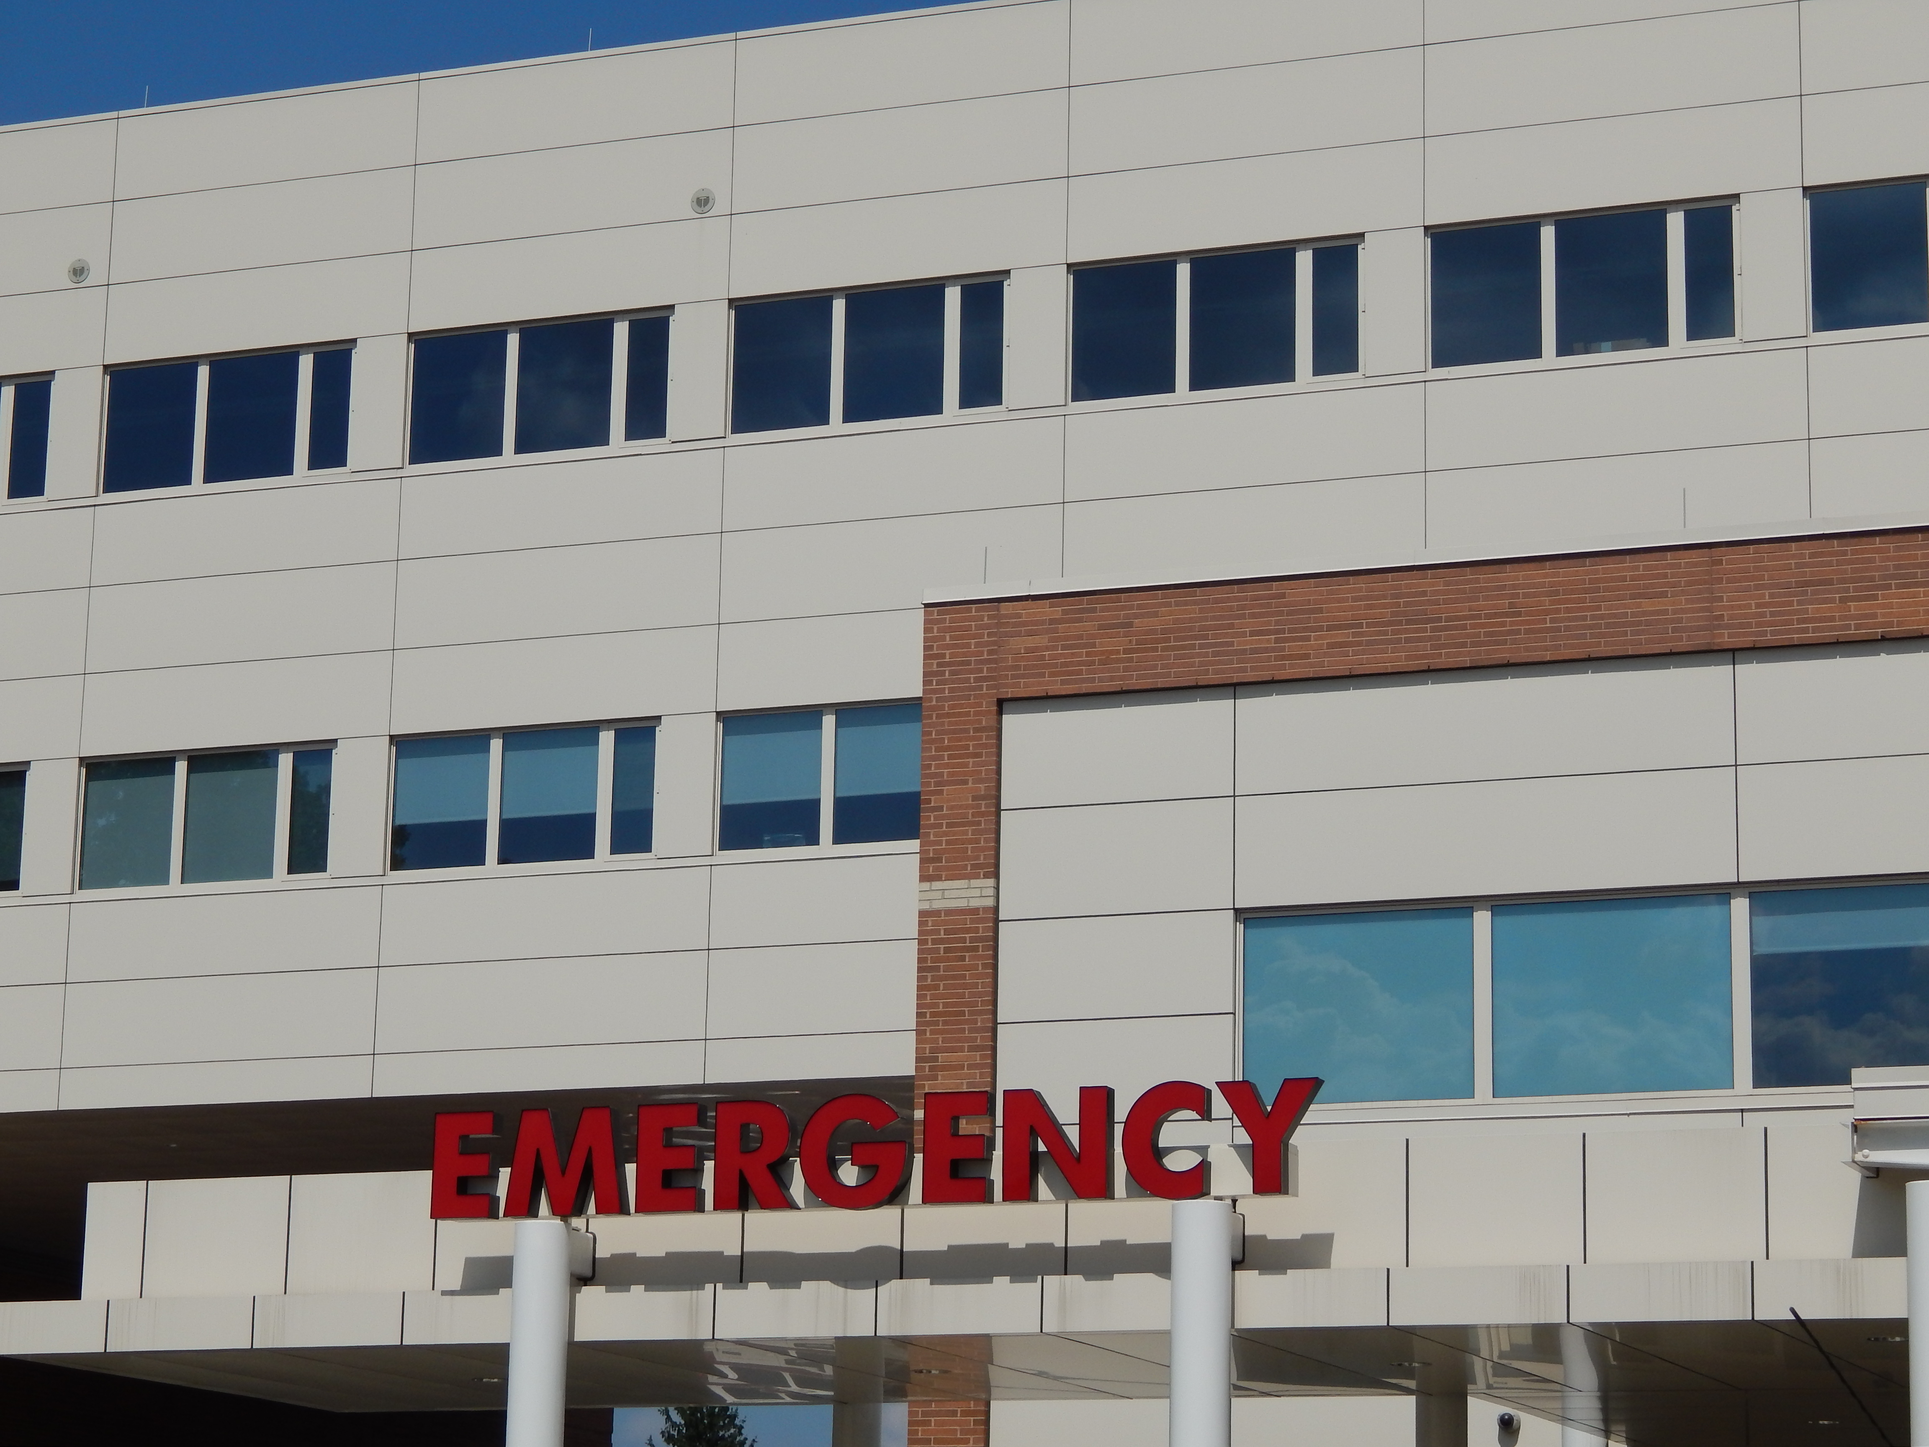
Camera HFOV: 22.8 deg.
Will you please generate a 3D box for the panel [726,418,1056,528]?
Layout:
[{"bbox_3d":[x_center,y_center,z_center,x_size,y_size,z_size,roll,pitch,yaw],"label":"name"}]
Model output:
[{"bbox_3d":[-0.755,-2.579,49.934,3.790,0.911,0.100,-4,-14,21],"label":"panel"}]

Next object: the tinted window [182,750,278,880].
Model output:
[{"bbox_3d":[-7.956,1.023,52.025,1.109,1.421,0.080,-4,-14,21],"label":"tinted window"}]

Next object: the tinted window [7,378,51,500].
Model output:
[{"bbox_3d":[-10.475,-3.174,53.834,0.505,1.362,0.070,-4,-14,21],"label":"tinted window"}]

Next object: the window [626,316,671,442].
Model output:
[{"bbox_3d":[-3.370,-3.684,51.298,0.502,1.348,0.080,-4,-14,21],"label":"window"}]

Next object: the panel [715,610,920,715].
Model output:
[{"bbox_3d":[-0.767,-0.686,49.145,3.800,0.927,0.100,-4,-14,21],"label":"panel"}]

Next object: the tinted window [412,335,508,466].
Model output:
[{"bbox_3d":[-5.437,-3.508,51.743,1.100,1.389,0.100,-4,-14,21],"label":"tinted window"}]

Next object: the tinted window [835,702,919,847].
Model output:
[{"bbox_3d":[-0.793,0.521,49.273,1.151,1.433,0.080,-4,-14,21],"label":"tinted window"}]

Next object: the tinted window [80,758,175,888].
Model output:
[{"bbox_3d":[-9.070,1.092,52.115,1.096,1.391,0.100,-4,-14,21],"label":"tinted window"}]

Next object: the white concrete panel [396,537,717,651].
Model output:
[{"bbox_3d":[-4.190,-1.342,49.424,3.698,0.944,0.100,-4,-14,21],"label":"white concrete panel"}]

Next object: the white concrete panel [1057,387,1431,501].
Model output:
[{"bbox_3d":[2.745,-2.728,46.974,3.698,0.892,0.100,-4,-14,21],"label":"white concrete panel"}]

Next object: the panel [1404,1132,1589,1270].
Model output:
[{"bbox_3d":[3.269,2.949,29.347,1.094,0.834,0.100,-4,-14,21],"label":"panel"}]

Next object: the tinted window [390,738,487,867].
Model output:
[{"bbox_3d":[-5.522,0.859,50.760,1.118,1.406,0.100,-4,-14,21],"label":"tinted window"}]

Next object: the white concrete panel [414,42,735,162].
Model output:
[{"bbox_3d":[-4.215,-6.719,52.107,3.822,0.991,0.100,-4,-14,21],"label":"white concrete panel"}]

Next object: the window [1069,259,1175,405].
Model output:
[{"bbox_3d":[1.632,-3.989,48.757,1.115,1.407,0.060,-4,-14,21],"label":"window"}]

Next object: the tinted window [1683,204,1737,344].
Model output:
[{"bbox_3d":[7.337,-4.418,47.179,0.503,1.347,0.080,-4,-14,21],"label":"tinted window"}]

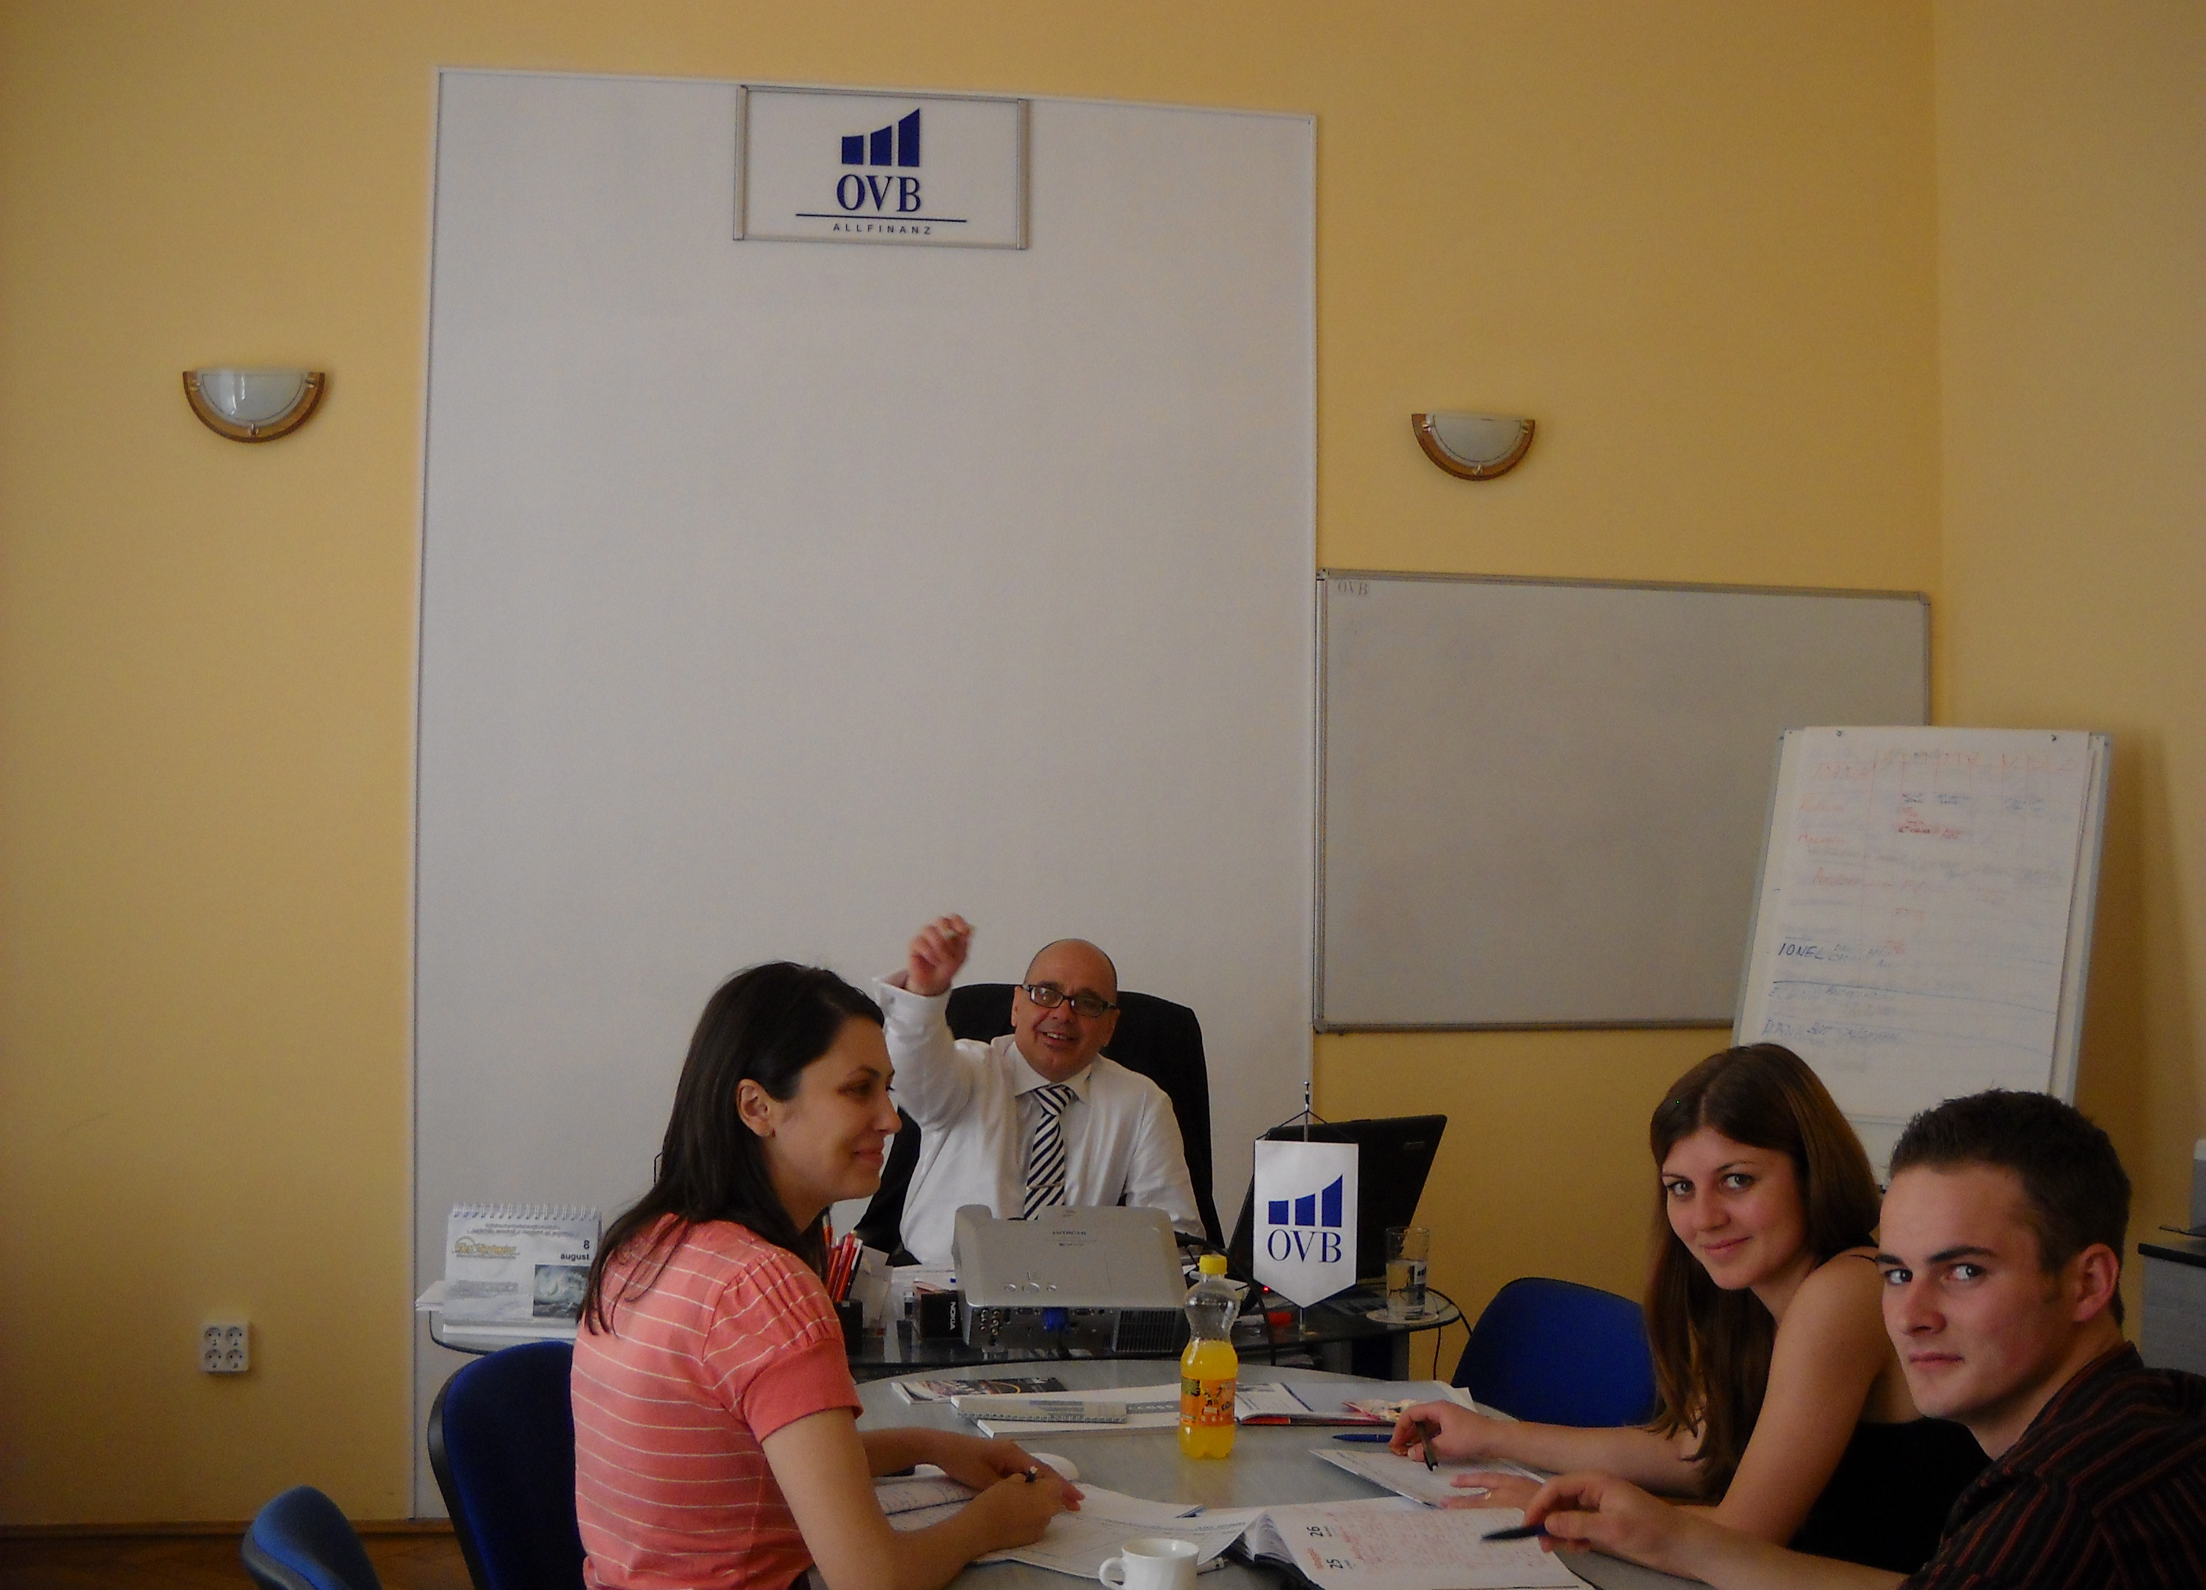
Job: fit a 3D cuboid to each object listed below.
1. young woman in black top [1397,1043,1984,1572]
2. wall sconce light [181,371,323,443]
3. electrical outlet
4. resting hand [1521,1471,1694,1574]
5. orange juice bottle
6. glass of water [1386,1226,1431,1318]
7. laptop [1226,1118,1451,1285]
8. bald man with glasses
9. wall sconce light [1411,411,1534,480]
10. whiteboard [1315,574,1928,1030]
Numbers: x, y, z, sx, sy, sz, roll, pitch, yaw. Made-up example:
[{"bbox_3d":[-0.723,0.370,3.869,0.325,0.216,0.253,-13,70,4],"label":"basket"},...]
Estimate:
[{"bbox_3d":[0.563,0.846,2.468,0.660,1.220,0.470,0,-2,19],"label":"young woman in black top"},{"bbox_3d":[-1.750,-0.802,5.393,0.288,0.150,0.085,1,-2,-10],"label":"wall sconce light"},{"bbox_3d":[-1.790,1.126,5.329,0.103,0.106,0.040,1,-2,-10],"label":"electrical outlet"},{"bbox_3d":[0.453,0.655,2.350,0.145,0.080,0.085,-1,-3,35],"label":"resting hand"},{"bbox_3d":[0.120,0.638,2.970,0.067,0.232,0.067,0,-2,0],"label":"orange juice bottle"},{"bbox_3d":[0.438,0.685,3.750,0.062,0.135,0.062,0,-2,0],"label":"glass of water"},{"bbox_3d":[0.261,0.636,3.955,0.360,0.258,0.354,2,-3,-39],"label":"laptop"},{"bbox_3d":[-0.112,0.870,4.189,0.560,1.320,0.700,1,-2,-2],"label":"bald man with glasses"},{"bbox_3d":[0.830,-0.780,5.837,0.288,0.150,0.085,1,-2,-10],"label":"wall sconce light"},{"bbox_3d":[1.184,0.016,5.896,1.470,1.010,0.030,1,-2,-10],"label":"whiteboard"}]

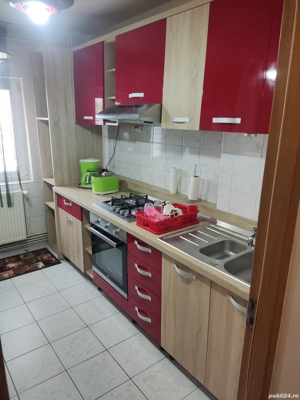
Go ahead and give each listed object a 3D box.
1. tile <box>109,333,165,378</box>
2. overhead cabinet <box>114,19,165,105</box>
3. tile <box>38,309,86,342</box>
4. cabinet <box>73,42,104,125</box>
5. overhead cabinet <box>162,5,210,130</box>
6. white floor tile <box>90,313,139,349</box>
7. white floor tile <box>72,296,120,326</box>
[{"bbox_3d":[-0.103,1.124,2.113,0.310,0.010,0.310,-10,19,-37],"label":"tile"},{"bbox_3d":[0.030,-1.022,2.275,0.325,0.526,0.627,-10,19,-37],"label":"overhead cabinet"},{"bbox_3d":[-0.714,1.000,2.332,0.302,0.012,0.304,-10,19,-37],"label":"tile"},{"bbox_3d":[-0.459,-1.084,2.805,0.313,0.669,0.593,-10,19,-37],"label":"cabinet"},{"bbox_3d":[0.321,-0.802,1.859,0.313,0.669,0.346,-10,19,-37],"label":"overhead cabinet"},{"bbox_3d":[-0.289,1.026,2.284,0.302,0.012,0.304,-10,19,-37],"label":"white floor tile"},{"bbox_3d":[-0.477,0.959,2.514,0.302,0.012,0.304,-10,19,-37],"label":"white floor tile"}]

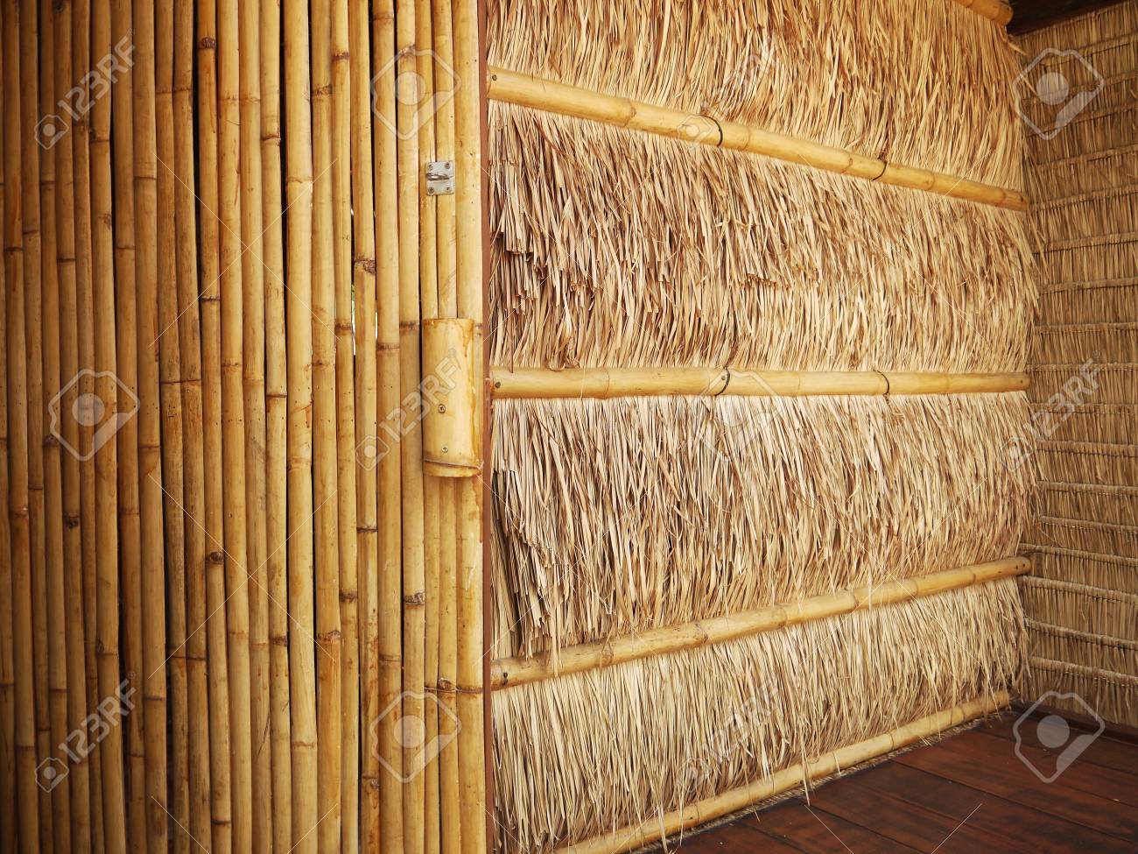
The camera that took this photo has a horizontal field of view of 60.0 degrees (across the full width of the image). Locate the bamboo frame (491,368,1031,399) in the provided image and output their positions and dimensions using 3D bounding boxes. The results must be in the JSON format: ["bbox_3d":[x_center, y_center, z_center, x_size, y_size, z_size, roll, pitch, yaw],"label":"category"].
[{"bbox_3d":[0.616,-0.108,2.382,1.894,0.057,0.057,-2,3,-36],"label":"bamboo frame"}]

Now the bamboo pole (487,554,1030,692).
[{"bbox_3d":[0.626,0.440,2.407,1.920,0.056,0.056,-1,2,-37],"label":"bamboo pole"}]

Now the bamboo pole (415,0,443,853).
[{"bbox_3d":[-0.252,-0.041,1.778,0.034,1.810,0.034,0,2,12],"label":"bamboo pole"}]

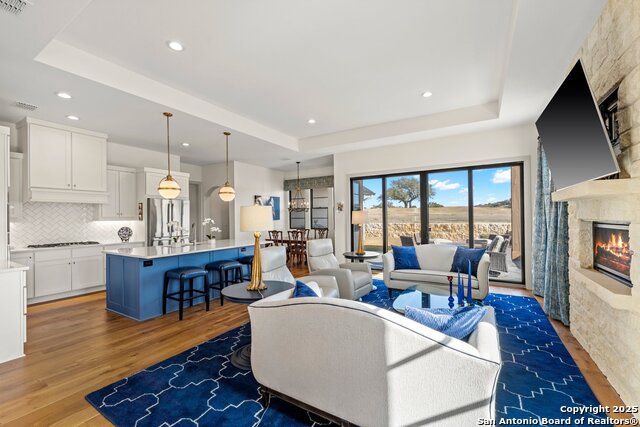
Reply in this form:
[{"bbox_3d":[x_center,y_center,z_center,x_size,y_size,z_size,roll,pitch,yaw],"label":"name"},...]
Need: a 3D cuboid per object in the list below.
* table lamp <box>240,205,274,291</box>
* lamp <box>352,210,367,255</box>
[{"bbox_3d":[-0.616,0.332,2.667,0.330,0.838,0.330,-1,-1,0],"label":"table lamp"},{"bbox_3d":[0.773,0.357,5.088,0.310,0.849,0.310,-1,-1,31],"label":"lamp"}]

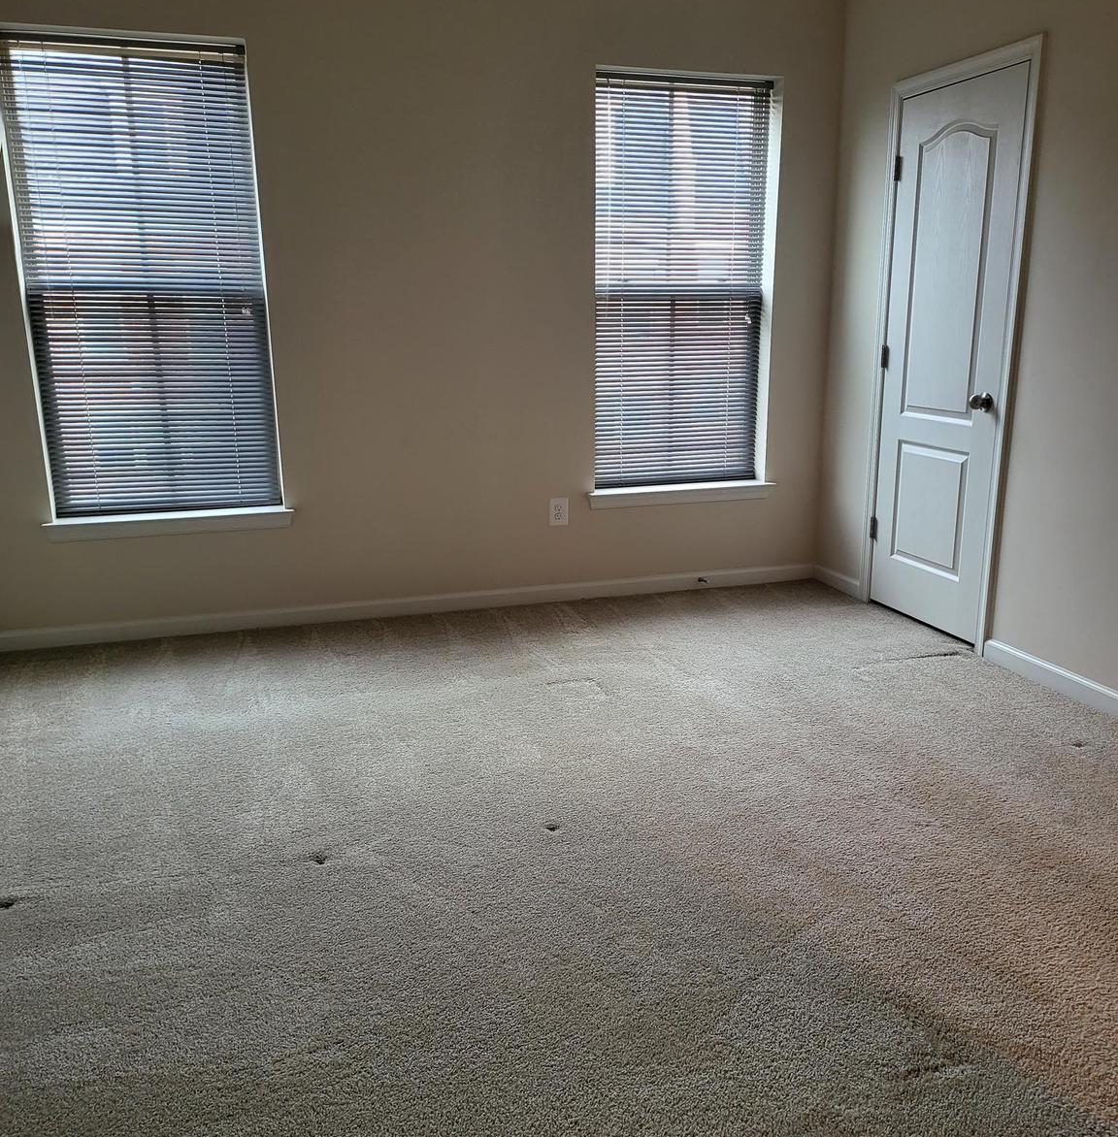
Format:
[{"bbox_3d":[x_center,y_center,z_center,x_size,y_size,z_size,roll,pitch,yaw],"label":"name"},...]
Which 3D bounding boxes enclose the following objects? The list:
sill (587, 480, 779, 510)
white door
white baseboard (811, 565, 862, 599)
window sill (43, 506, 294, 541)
[{"bbox_3d":[0.537,-0.334,4.680,0.903,0.077,0.145,-5,15,-17],"label":"sill"},{"bbox_3d":[1.483,-0.771,3.972,0.045,2.022,0.681,-5,15,-17],"label":"white door"},{"bbox_3d":[1.282,0.059,4.780,0.018,0.074,0.401,-5,15,-17],"label":"white baseboard"},{"bbox_3d":[-1.517,-0.174,4.074,0.922,0.075,0.145,-5,15,-17],"label":"window sill"}]

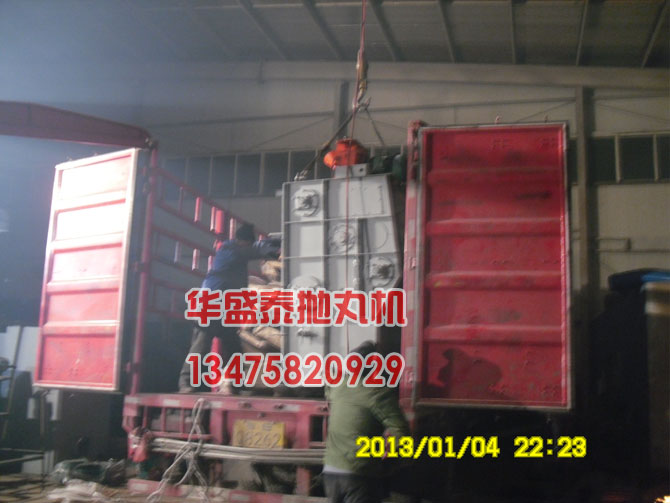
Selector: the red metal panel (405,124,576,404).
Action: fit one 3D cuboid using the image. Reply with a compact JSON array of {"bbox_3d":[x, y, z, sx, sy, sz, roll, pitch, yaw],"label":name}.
[{"bbox_3d":[1.183,0.085,5.242,1.219,2.199,0.100,0,-9,13],"label":"red metal panel"}]

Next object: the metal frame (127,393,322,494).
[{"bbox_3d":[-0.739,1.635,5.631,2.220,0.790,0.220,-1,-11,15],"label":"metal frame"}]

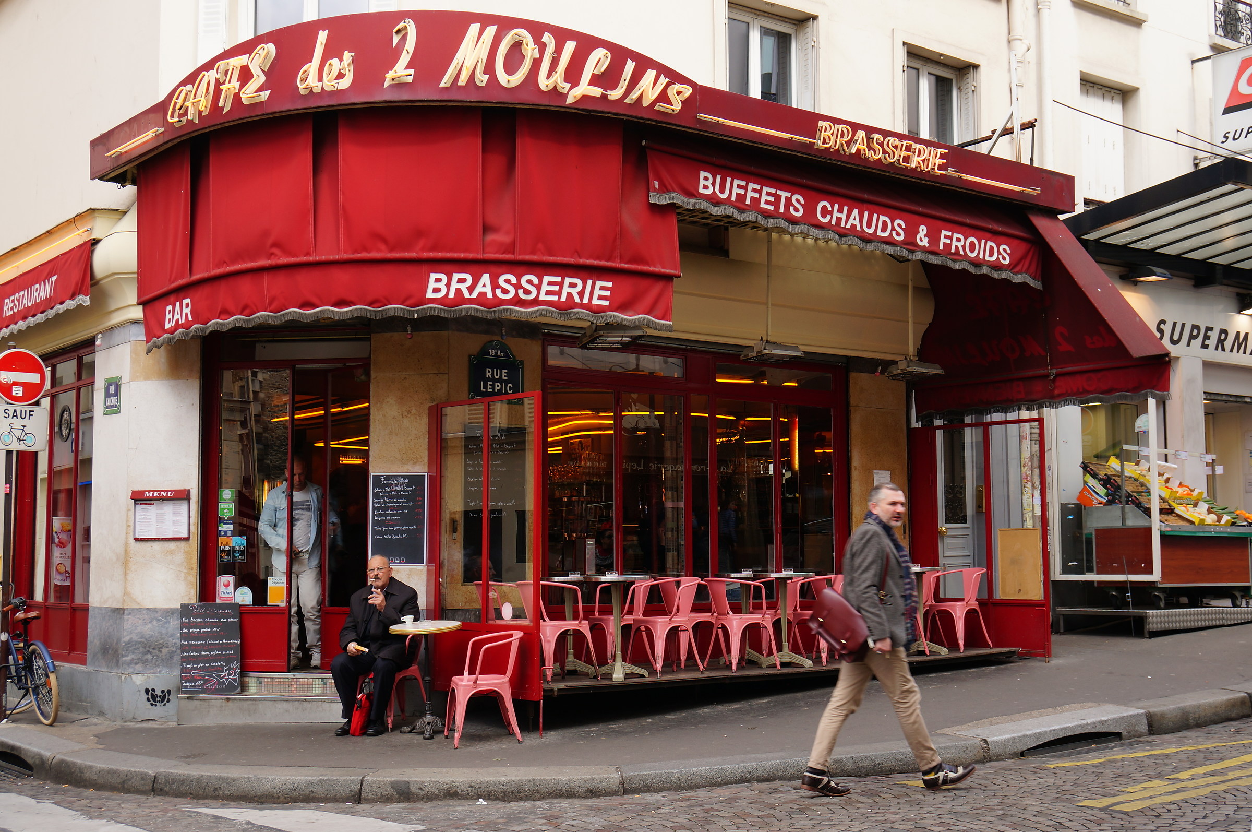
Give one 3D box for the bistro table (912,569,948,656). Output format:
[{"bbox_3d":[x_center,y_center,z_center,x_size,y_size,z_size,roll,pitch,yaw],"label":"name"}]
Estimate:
[{"bbox_3d":[2.594,1.713,13.780,0.500,0.750,0.500,4,-7,-42],"label":"bistro table"}]

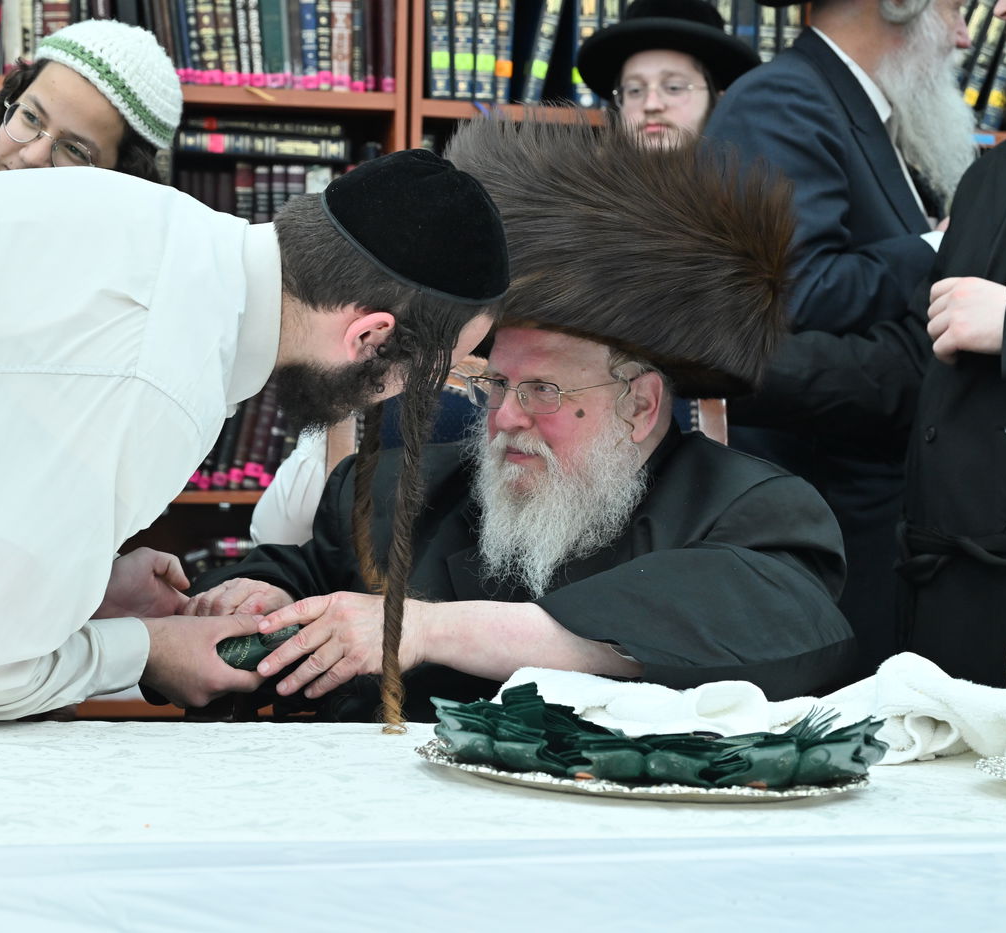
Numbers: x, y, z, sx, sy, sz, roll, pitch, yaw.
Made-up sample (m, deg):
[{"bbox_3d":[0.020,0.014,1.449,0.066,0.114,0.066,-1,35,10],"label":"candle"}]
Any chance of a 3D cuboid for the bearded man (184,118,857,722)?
[{"bbox_3d":[0.055,0.310,2.340,0.660,1.310,0.740,2,3,21],"label":"bearded man"}]

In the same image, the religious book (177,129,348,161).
[{"bbox_3d":[-0.432,-0.552,4.080,0.300,0.038,0.210,1,3,-14],"label":"religious book"}]

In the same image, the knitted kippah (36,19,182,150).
[{"bbox_3d":[-0.441,-0.465,2.730,0.190,0.096,0.190,34,-3,-1],"label":"knitted kippah"}]

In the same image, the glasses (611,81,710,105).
[{"bbox_3d":[0.270,-0.599,3.780,0.137,0.043,0.140,2,3,23],"label":"glasses"}]

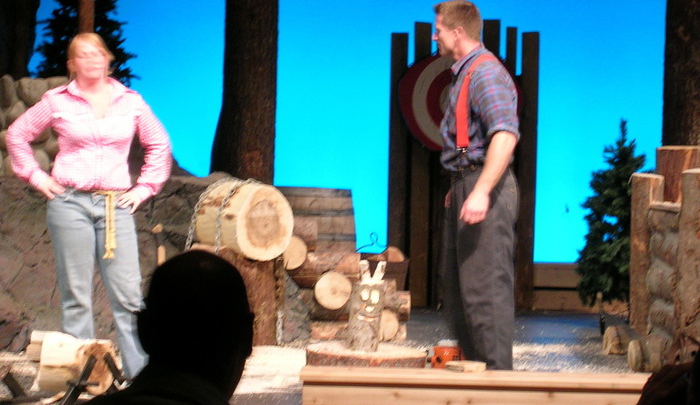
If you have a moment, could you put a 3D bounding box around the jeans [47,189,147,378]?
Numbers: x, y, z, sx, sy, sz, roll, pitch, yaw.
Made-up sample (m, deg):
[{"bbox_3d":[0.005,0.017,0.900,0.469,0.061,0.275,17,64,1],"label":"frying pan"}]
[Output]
[{"bbox_3d":[-1.175,0.406,9.800,0.460,0.960,0.320,1,4,-5],"label":"jeans"}]

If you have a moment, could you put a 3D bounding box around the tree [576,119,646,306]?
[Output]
[{"bbox_3d":[1.637,0.073,12.900,0.540,1.180,0.540,1,4,0],"label":"tree"}]

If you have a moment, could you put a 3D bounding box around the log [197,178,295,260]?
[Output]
[{"bbox_3d":[-0.556,0.090,11.200,0.380,0.390,0.360,-2,6,-42],"label":"log"}]

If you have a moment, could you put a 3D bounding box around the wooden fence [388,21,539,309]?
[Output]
[{"bbox_3d":[0.708,-0.238,13.300,0.940,1.800,0.140,1,4,0],"label":"wooden fence"}]

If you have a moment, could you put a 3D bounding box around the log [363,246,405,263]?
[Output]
[{"bbox_3d":[0.208,0.308,12.100,0.130,0.130,0.220,-2,5,-40],"label":"log"}]

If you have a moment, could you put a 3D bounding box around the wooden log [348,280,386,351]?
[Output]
[{"bbox_3d":[0.086,0.553,10.400,0.180,0.340,0.180,2,4,5],"label":"wooden log"}]

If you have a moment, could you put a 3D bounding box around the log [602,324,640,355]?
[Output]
[{"bbox_3d":[1.468,0.741,11.400,0.280,0.150,0.150,-3,6,-45],"label":"log"}]

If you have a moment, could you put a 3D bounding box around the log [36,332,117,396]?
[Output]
[{"bbox_3d":[-1.200,0.718,9.350,0.250,0.250,0.270,-2,6,-42],"label":"log"}]

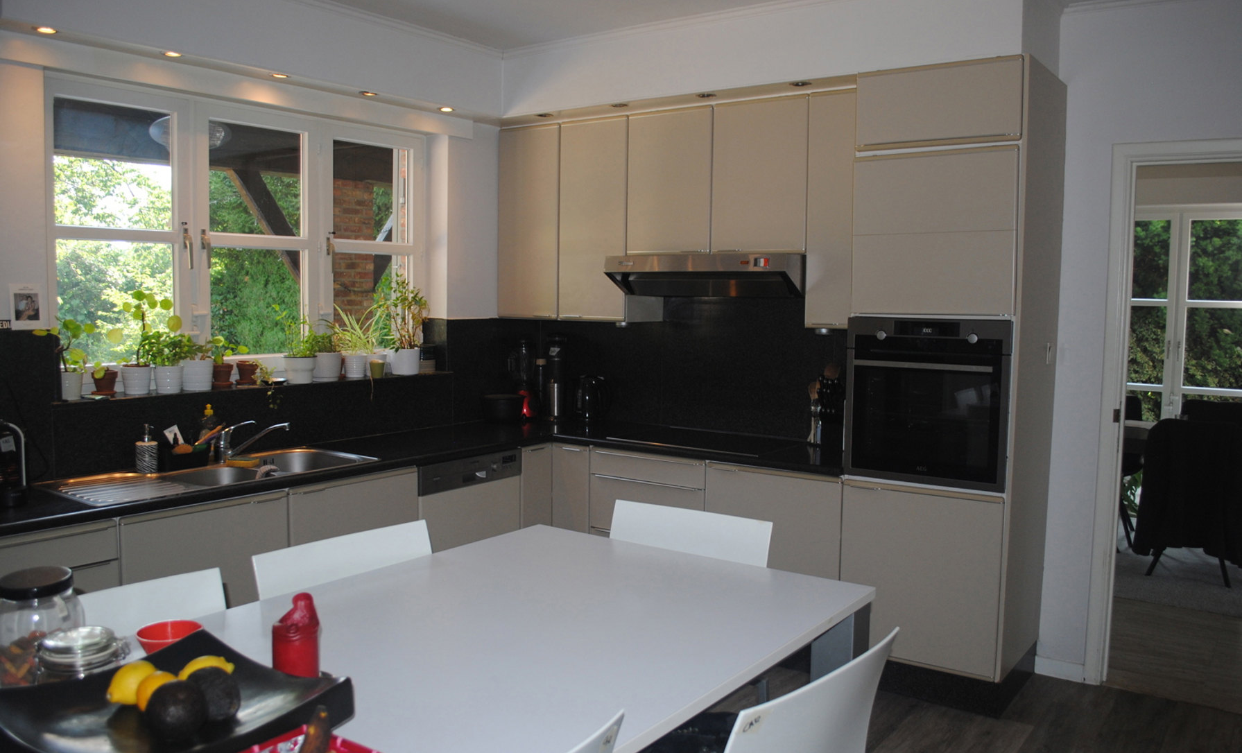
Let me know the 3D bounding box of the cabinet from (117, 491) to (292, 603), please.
[{"bbox_3d":[-1.569,0.709,3.216,0.580,0.634,0.580,4,6,36],"label":"cabinet"}]

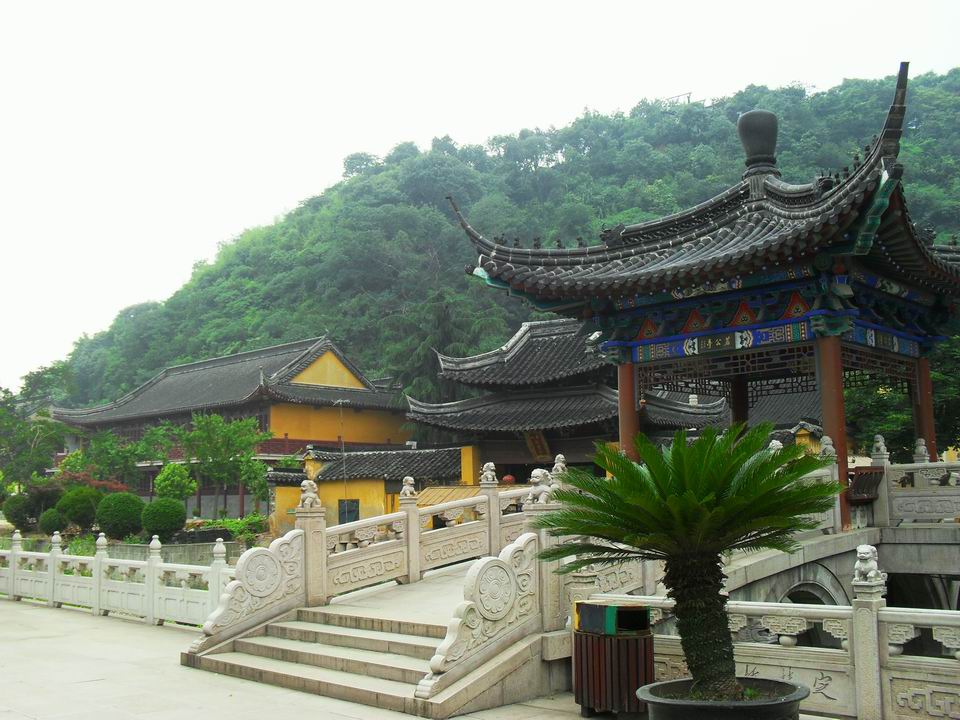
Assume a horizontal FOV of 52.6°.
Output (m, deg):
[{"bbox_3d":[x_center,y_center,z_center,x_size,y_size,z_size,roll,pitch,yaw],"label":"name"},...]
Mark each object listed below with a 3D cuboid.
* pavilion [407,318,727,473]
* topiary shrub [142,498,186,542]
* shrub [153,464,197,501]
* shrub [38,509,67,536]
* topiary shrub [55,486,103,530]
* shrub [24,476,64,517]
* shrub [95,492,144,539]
[{"bbox_3d":[4.242,2.875,44.465,10.910,9.980,10.200,-7,-10,34],"label":"pavilion"},{"bbox_3d":[-13.327,6.801,41.000,1.844,1.863,1.844,-1,-8,0],"label":"topiary shrub"},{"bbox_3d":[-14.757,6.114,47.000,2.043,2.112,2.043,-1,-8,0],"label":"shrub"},{"bbox_3d":[-20.665,7.832,47.000,1.339,1.258,1.339,-1,-8,0],"label":"shrub"},{"bbox_3d":[-20.425,7.561,49.500,2.276,2.174,2.276,-1,-8,0],"label":"topiary shrub"},{"bbox_3d":[-22.883,7.383,51.000,1.937,2.472,1.937,-1,-8,0],"label":"shrub"},{"bbox_3d":[-16.146,7.003,43.500,2.195,2.042,2.195,-1,-8,0],"label":"shrub"}]

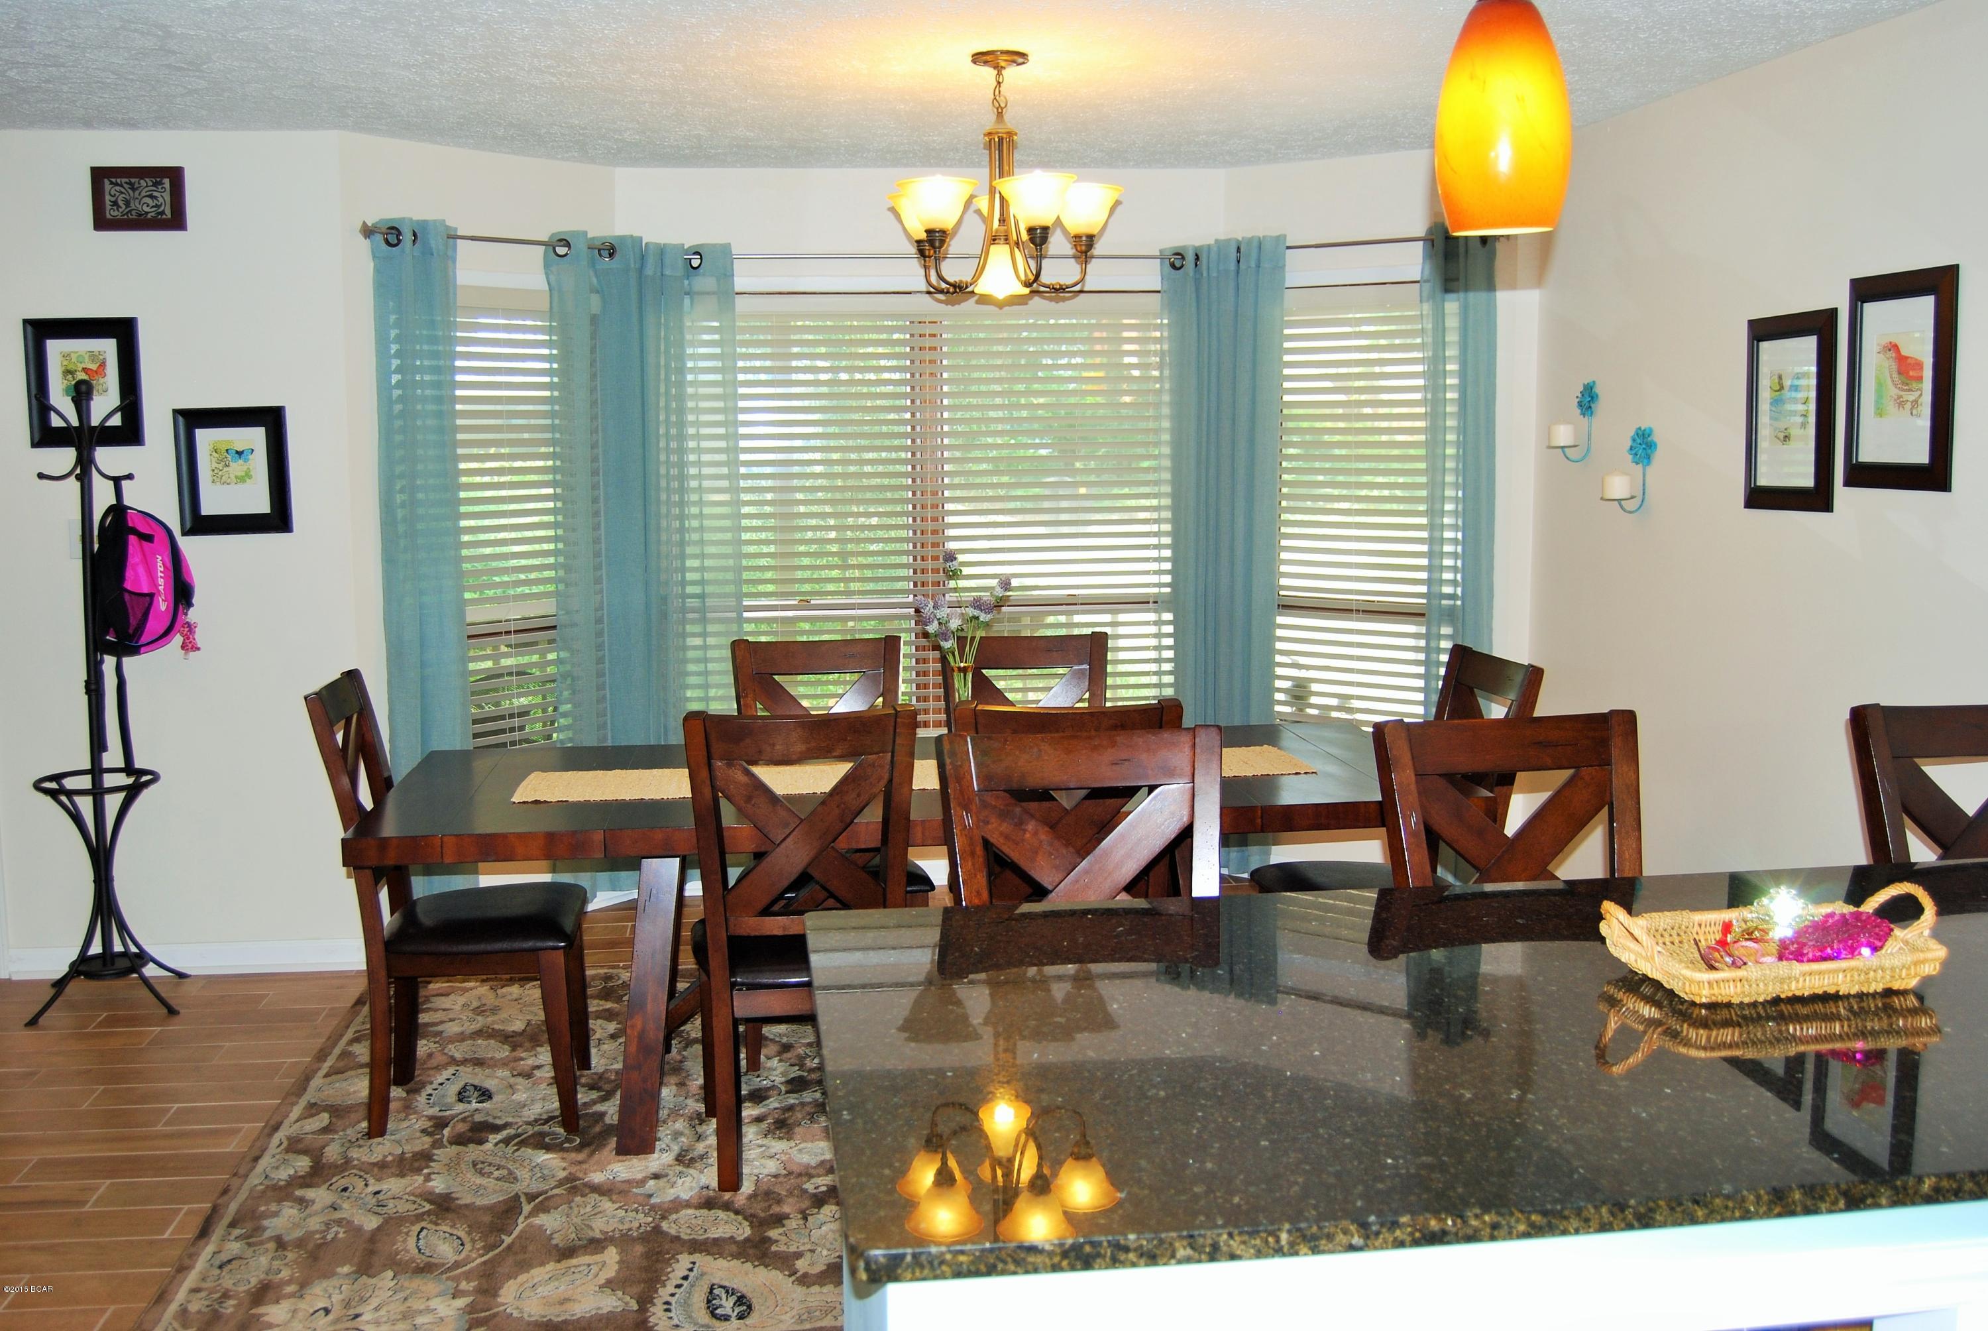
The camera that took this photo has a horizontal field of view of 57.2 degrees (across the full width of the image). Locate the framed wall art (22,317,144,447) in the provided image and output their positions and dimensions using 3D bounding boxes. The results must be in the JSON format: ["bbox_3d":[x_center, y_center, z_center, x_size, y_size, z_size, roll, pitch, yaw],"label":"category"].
[{"bbox_3d":[-2.578,-0.801,5.176,0.307,0.361,0.025,-1,7,-8],"label":"framed wall art"}]

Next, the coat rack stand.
[{"bbox_3d":[-2.514,0.085,5.090,0.410,1.740,0.410,-3,8,-17],"label":"coat rack stand"}]

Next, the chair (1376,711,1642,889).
[{"bbox_3d":[0.887,0.662,2.832,0.460,1.110,0.550,-2,7,-10],"label":"chair"}]

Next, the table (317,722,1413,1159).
[{"bbox_3d":[-0.171,0.638,4.476,2.490,0.762,1.016,-1,7,-7],"label":"table"}]

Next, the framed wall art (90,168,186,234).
[{"bbox_3d":[-2.403,-1.310,5.137,0.250,0.175,0.025,-1,7,-8],"label":"framed wall art"}]

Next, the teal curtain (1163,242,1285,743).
[{"bbox_3d":[0.765,-0.332,6.038,0.400,2.120,0.180,2,8,22],"label":"teal curtain"}]

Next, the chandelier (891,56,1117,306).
[{"bbox_3d":[0.029,-1.129,4.258,0.550,0.556,0.550,-1,7,-8],"label":"chandelier"}]

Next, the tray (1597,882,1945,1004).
[{"bbox_3d":[0.952,0.328,2.217,0.410,0.103,0.240,-2,7,-12],"label":"tray"}]

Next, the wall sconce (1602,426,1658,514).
[{"bbox_3d":[1.702,-0.524,4.913,0.135,0.235,0.100,-1,7,-8],"label":"wall sconce"}]

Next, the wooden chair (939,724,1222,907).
[{"bbox_3d":[0.180,0.688,2.711,0.460,1.108,0.560,-2,7,-8],"label":"wooden chair"}]

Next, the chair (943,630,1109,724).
[{"bbox_3d":[0.132,0.460,4.854,0.485,1.022,0.580,-1,7,-8],"label":"chair"}]

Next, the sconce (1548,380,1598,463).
[{"bbox_3d":[1.606,-0.681,5.096,0.120,0.235,0.100,-2,7,-10],"label":"sconce"}]

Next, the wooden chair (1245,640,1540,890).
[{"bbox_3d":[0.962,0.494,4.531,0.580,1.015,0.480,-1,7,-7],"label":"wooden chair"}]

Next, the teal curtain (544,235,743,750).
[{"bbox_3d":[-1.133,-0.302,5.929,0.600,2.120,0.190,-4,8,-24],"label":"teal curtain"}]

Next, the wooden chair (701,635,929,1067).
[{"bbox_3d":[-0.432,0.472,4.789,0.485,1.022,0.580,-1,7,-8],"label":"wooden chair"}]

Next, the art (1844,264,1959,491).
[{"bbox_3d":[1.899,-0.596,3.827,0.025,0.453,0.365,-1,7,-8],"label":"art"}]

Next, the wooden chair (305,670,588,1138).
[{"bbox_3d":[-1.255,0.539,4.326,0.570,1.015,0.480,-1,7,-7],"label":"wooden chair"}]

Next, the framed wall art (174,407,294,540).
[{"bbox_3d":[-2.190,-0.559,5.259,0.309,0.363,0.025,-1,7,-8],"label":"framed wall art"}]

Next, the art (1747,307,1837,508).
[{"bbox_3d":[1.840,-0.583,4.237,0.025,0.455,0.335,-2,7,-10],"label":"art"}]

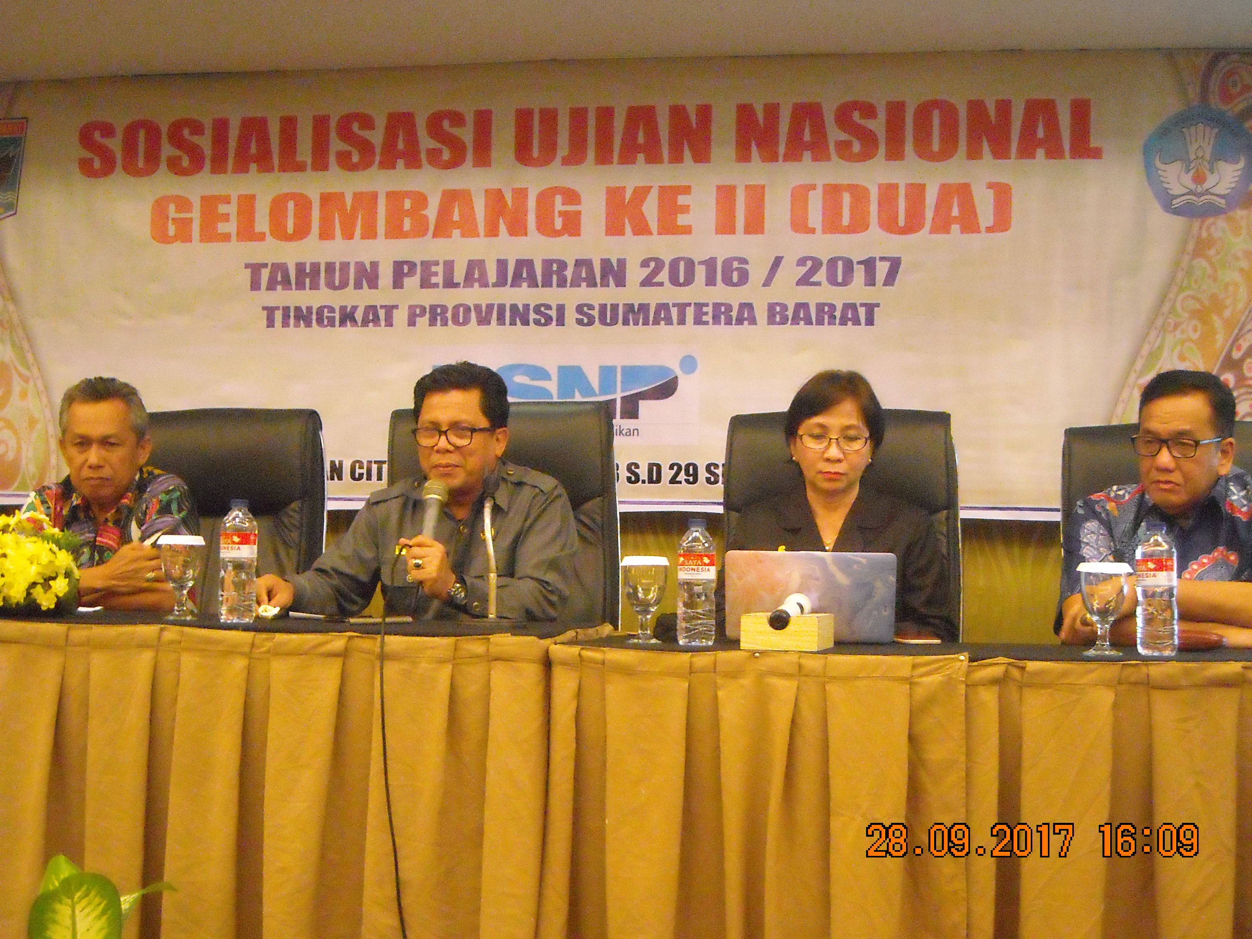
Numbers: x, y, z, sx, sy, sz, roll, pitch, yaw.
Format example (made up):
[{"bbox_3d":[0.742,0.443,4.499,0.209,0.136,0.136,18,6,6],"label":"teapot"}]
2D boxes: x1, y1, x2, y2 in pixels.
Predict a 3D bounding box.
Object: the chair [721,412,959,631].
[{"bbox_3d":[0.388,0.469,4.390,0.620,1.200,0.680,1,-2,15],"label":"chair"}]

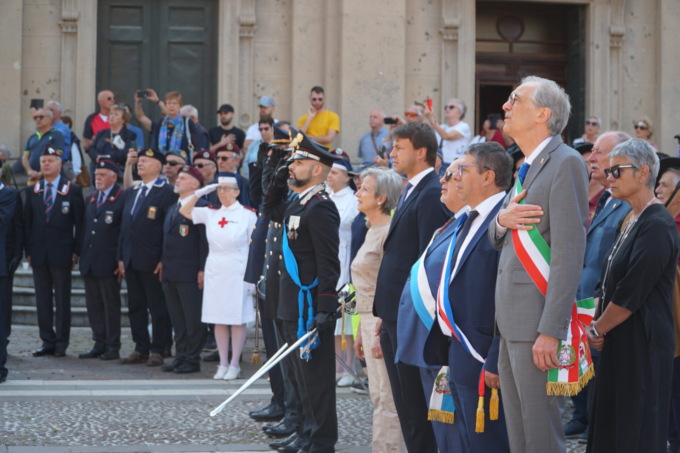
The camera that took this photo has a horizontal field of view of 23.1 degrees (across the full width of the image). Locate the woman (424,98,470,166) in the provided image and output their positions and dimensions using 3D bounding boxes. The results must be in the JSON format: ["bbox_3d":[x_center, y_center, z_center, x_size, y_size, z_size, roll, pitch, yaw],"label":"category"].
[{"bbox_3d":[1.208,-0.596,18.527,0.580,1.670,0.500,-2,3,-45],"label":"woman"}]

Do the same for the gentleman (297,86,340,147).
[{"bbox_3d":[-0.251,-0.745,19.435,0.530,1.780,0.380,0,2,6],"label":"gentleman"}]

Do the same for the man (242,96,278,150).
[{"bbox_3d":[-0.877,-0.601,18.828,0.520,1.740,0.360,1,2,35],"label":"man"}]

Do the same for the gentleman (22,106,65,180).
[{"bbox_3d":[-3.372,-0.493,18.934,0.520,1.700,0.380,1,3,30],"label":"gentleman"}]

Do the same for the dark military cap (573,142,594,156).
[{"bbox_3d":[1.465,-0.430,9.602,0.270,0.110,0.240,-1,3,-30],"label":"dark military cap"}]

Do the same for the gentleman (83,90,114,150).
[{"bbox_3d":[-2.673,-0.651,18.735,0.520,1.760,0.380,-2,3,-34],"label":"gentleman"}]

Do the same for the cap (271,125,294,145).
[{"bbox_3d":[-0.322,-0.565,10.800,0.310,0.170,0.270,-1,2,-22],"label":"cap"}]

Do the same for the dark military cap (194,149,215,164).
[{"bbox_3d":[-1.185,-0.597,14.700,0.240,0.130,0.260,1,2,38],"label":"dark military cap"}]

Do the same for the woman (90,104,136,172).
[{"bbox_3d":[-2.478,-0.534,18.326,0.500,1.620,0.370,1,2,32],"label":"woman"}]

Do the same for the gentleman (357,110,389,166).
[{"bbox_3d":[0.426,-0.515,19.427,0.500,1.680,0.340,1,2,35],"label":"gentleman"}]

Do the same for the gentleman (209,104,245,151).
[{"bbox_3d":[-1.305,-0.543,19.134,0.500,1.720,0.360,0,2,9],"label":"gentleman"}]

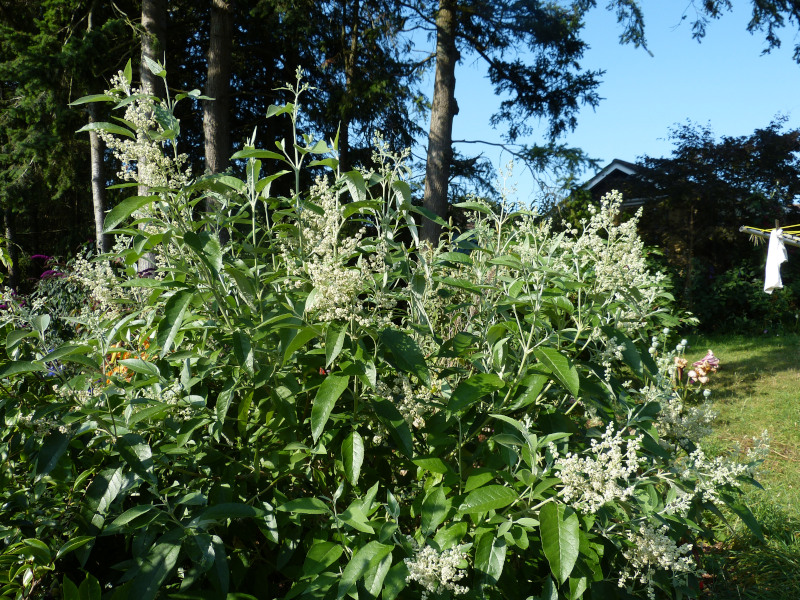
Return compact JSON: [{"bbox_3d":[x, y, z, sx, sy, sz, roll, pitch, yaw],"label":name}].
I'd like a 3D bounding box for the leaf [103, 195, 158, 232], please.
[{"bbox_3d":[-0.885,-0.281,2.200,0.215,0.040,0.085,-31,45,-12],"label":"leaf"}]

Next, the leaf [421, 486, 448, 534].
[{"bbox_3d":[0.093,0.565,1.800,0.075,0.138,0.030,14,-18,4],"label":"leaf"}]

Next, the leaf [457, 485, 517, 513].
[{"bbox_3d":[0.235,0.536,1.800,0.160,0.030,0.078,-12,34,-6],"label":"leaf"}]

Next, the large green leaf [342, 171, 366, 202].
[{"bbox_3d":[-0.149,-0.366,2.200,0.068,0.135,0.045,-25,-15,-13],"label":"large green leaf"}]

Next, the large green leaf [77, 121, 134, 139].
[{"bbox_3d":[-0.987,-0.569,2.250,0.200,0.040,0.075,-7,33,-7],"label":"large green leaf"}]

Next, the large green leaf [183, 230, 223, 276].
[{"bbox_3d":[-0.627,-0.146,2.150,0.090,0.165,0.040,-24,-9,-10],"label":"large green leaf"}]

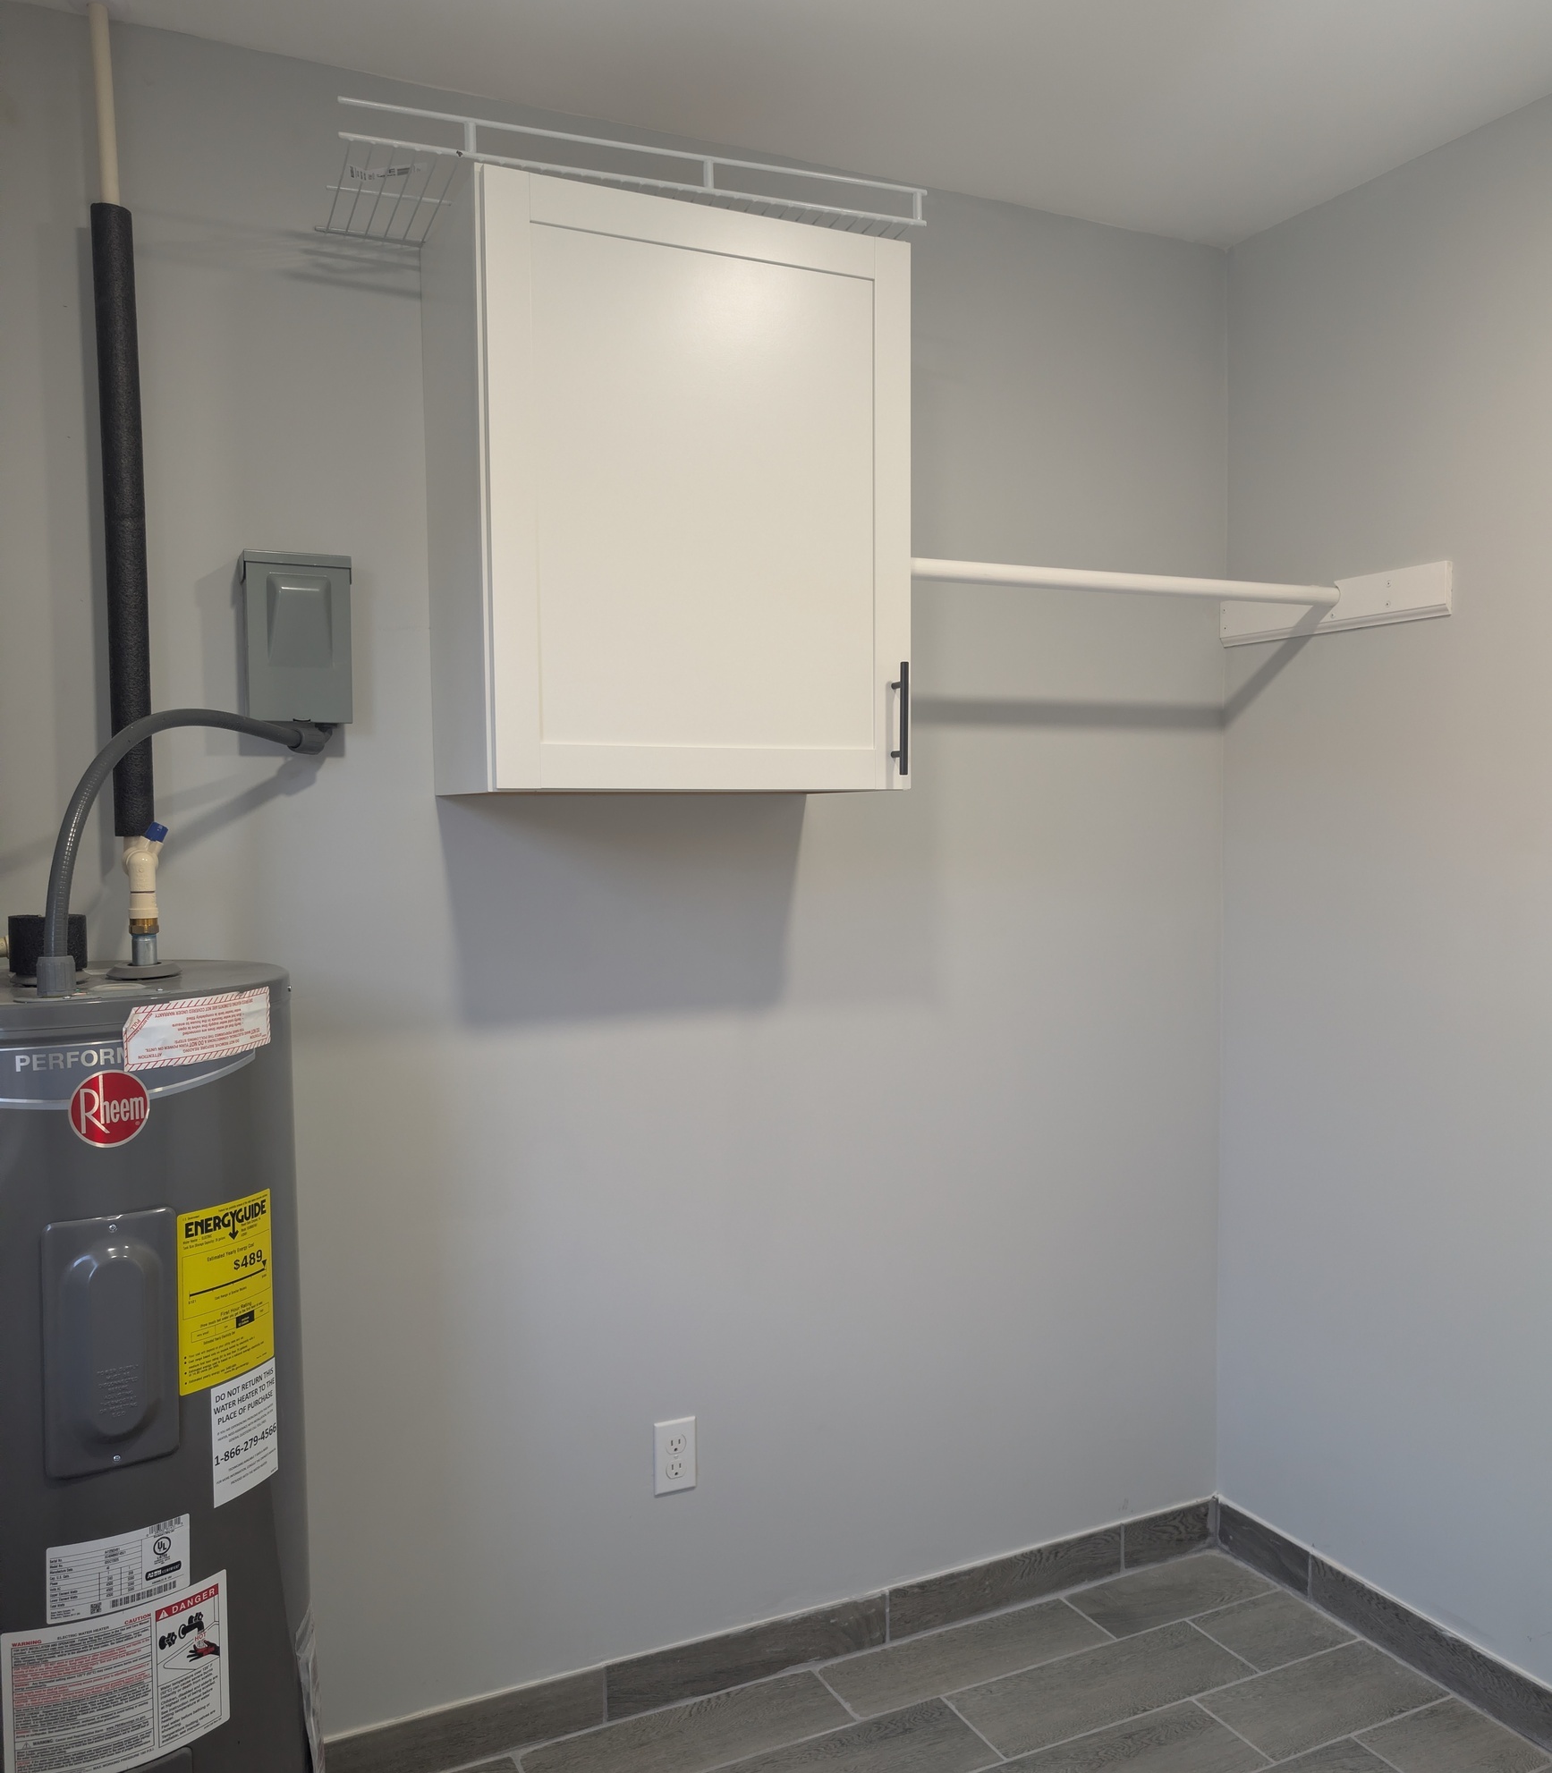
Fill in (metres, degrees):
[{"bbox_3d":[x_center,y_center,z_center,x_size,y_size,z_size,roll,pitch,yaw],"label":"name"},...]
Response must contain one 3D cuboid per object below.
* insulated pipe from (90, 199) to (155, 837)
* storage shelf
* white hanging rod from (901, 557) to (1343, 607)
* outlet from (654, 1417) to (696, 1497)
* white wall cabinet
[{"bbox_3d":[-0.836,-0.465,1.834,0.048,0.795,0.048,-2,4,-25],"label":"insulated pipe"},{"bbox_3d":[-0.206,-0.915,1.944,0.767,0.050,0.308,-2,3,-21],"label":"storage shelf"},{"bbox_3d":[0.558,-0.479,2.260,0.860,0.031,0.031,-2,4,-25],"label":"white hanging rod"},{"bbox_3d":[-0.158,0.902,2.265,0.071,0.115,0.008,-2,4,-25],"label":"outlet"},{"bbox_3d":[-0.147,-0.515,2.019,0.610,0.765,0.334,-2,4,-25],"label":"white wall cabinet"}]

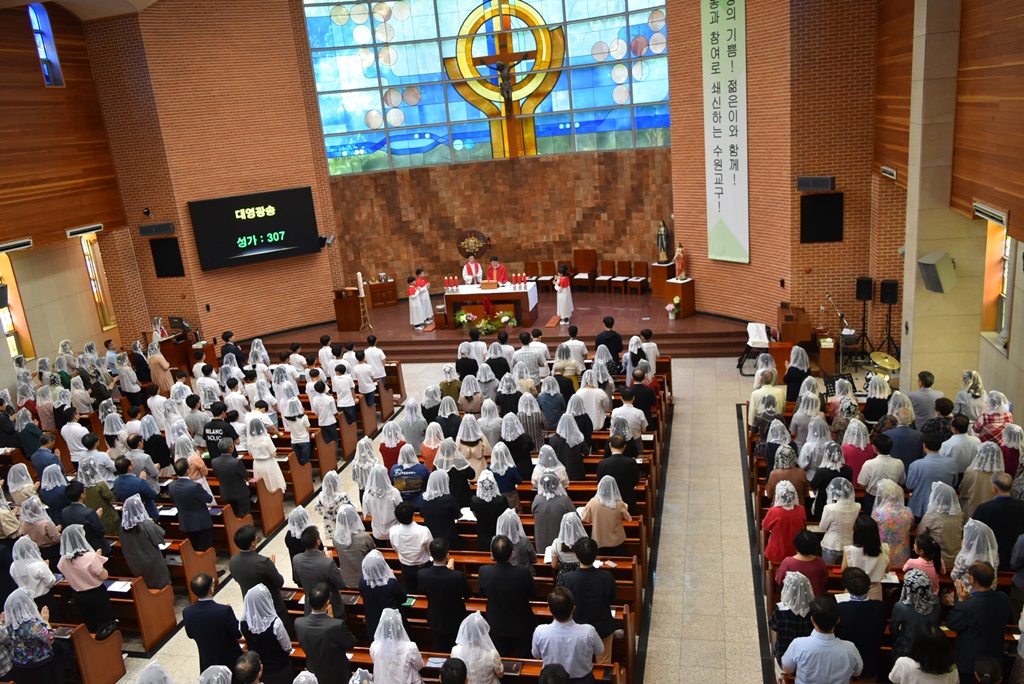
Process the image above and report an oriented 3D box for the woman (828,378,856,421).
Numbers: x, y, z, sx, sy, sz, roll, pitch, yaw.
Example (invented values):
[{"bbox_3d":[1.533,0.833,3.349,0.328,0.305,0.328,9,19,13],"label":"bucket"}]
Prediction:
[{"bbox_3d":[4.529,1.233,10.595,0.450,1.545,0.370,-2,16,15],"label":"woman"}]

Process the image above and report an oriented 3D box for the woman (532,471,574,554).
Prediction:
[{"bbox_3d":[0.539,2.235,9.072,0.490,1.603,0.420,-2,16,15],"label":"woman"}]

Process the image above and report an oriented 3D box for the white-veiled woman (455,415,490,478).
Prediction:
[{"bbox_3d":[-0.530,1.824,11.163,0.460,1.613,0.380,-3,15,10],"label":"white-veiled woman"}]

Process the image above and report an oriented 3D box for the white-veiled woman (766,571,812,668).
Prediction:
[{"bbox_3d":[2.459,2.648,6.718,0.450,1.510,0.360,-2,17,12],"label":"white-veiled woman"}]

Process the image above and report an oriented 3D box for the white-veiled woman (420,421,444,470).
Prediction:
[{"bbox_3d":[-0.978,1.815,10.629,0.430,1.516,0.360,-2,16,15],"label":"white-veiled woman"}]

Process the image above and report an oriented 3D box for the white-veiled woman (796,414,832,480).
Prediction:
[{"bbox_3d":[3.958,1.720,9.972,0.460,1.580,0.380,-6,15,-3],"label":"white-veiled woman"}]

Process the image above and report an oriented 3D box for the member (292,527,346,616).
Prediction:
[{"bbox_3d":[-1.910,2.656,7.921,0.510,1.690,0.400,-1,17,17],"label":"member"}]

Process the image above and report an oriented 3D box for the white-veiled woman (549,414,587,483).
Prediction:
[{"bbox_3d":[0.784,1.695,10.474,0.450,1.570,0.360,-2,17,15],"label":"white-veiled woman"}]

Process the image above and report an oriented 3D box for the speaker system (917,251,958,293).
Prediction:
[{"bbox_3d":[6.443,-1.062,11.626,0.286,0.542,0.308,-37,25,-10],"label":"speaker system"}]

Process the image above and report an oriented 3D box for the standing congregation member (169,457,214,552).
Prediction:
[{"bbox_3d":[-4.219,2.322,10.304,0.500,1.700,0.420,0,16,19],"label":"standing congregation member"}]

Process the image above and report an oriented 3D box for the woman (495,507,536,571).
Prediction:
[{"bbox_3d":[0.090,2.501,8.329,0.450,1.562,0.400,-2,16,15],"label":"woman"}]

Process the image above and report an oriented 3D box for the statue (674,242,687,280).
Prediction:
[{"bbox_3d":[4.100,-1.969,18.663,0.250,0.900,0.290,-18,20,-35],"label":"statue"}]

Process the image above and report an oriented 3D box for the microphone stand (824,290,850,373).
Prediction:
[{"bbox_3d":[6.239,-0.147,14.637,0.530,1.690,0.420,-2,17,15],"label":"microphone stand"}]

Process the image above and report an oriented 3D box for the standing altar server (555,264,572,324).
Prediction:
[{"bbox_3d":[1.345,-1.258,20.249,0.450,1.554,0.420,-2,16,15],"label":"standing altar server"}]

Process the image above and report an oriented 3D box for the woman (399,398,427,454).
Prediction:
[{"bbox_3d":[-1.500,1.620,12.220,0.460,1.542,0.380,-2,16,15],"label":"woman"}]

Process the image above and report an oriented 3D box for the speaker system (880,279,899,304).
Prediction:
[{"bbox_3d":[7.693,-1.022,15.650,0.340,0.520,0.320,0,16,21],"label":"speaker system"}]

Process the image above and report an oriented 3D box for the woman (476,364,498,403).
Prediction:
[{"bbox_3d":[-0.358,1.136,13.752,0.460,1.573,0.380,-3,15,10],"label":"woman"}]

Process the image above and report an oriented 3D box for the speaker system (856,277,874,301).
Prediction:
[{"bbox_3d":[7.074,-1.060,15.408,0.280,0.420,0.260,2,18,25],"label":"speaker system"}]

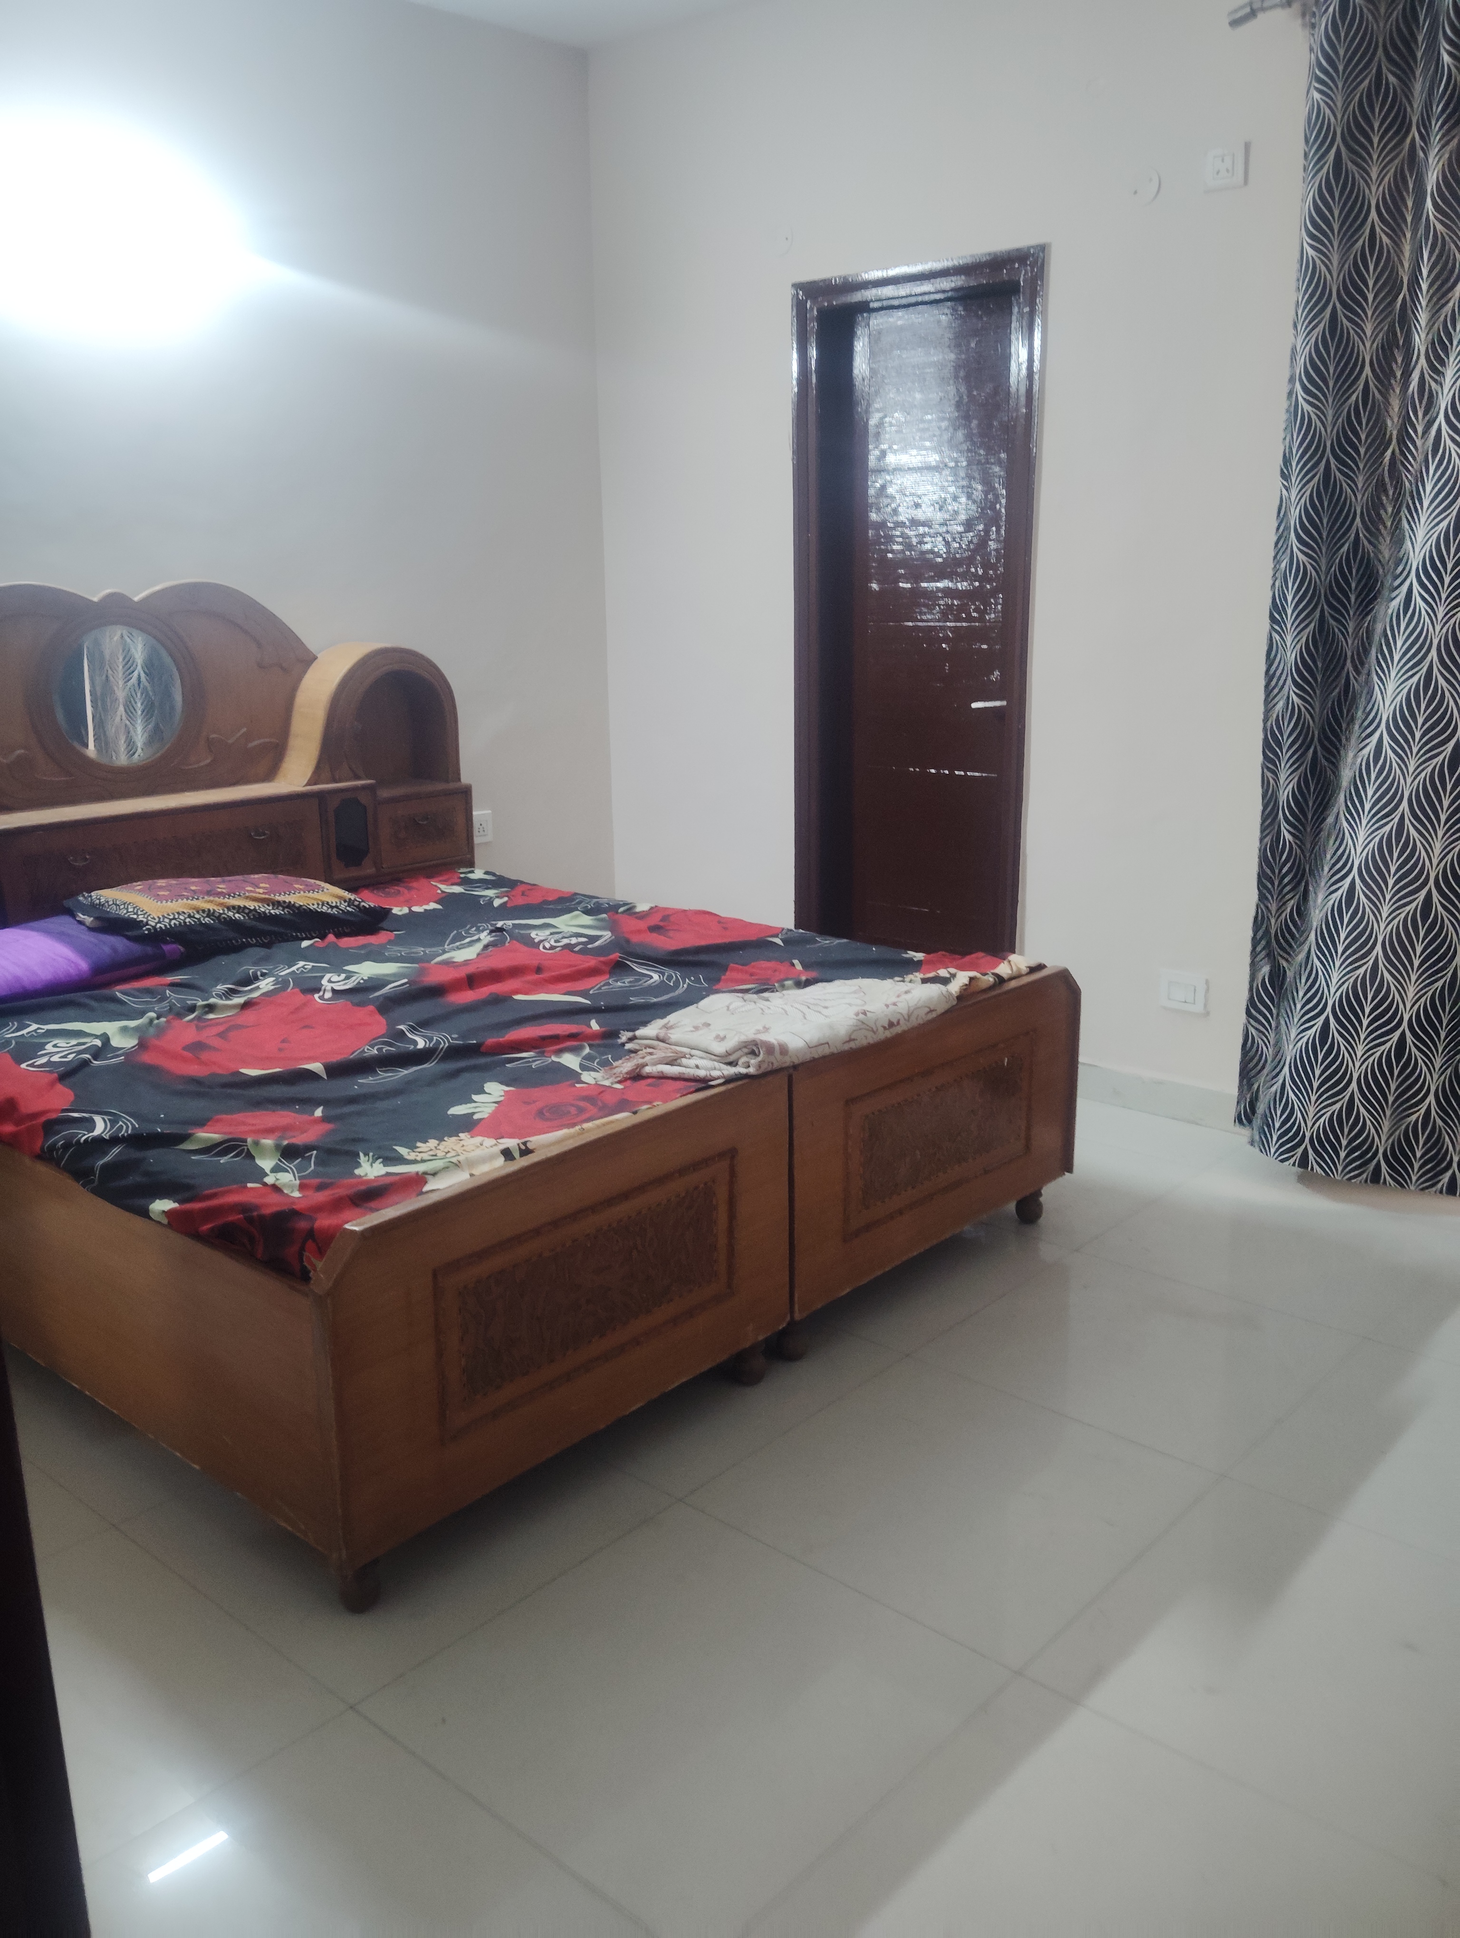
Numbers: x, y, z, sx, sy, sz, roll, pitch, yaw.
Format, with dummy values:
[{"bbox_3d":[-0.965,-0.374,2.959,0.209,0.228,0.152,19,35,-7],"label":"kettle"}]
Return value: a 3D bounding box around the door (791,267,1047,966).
[{"bbox_3d":[0.526,-0.805,4.420,0.800,2.155,0.150,11,18,40],"label":"door"}]

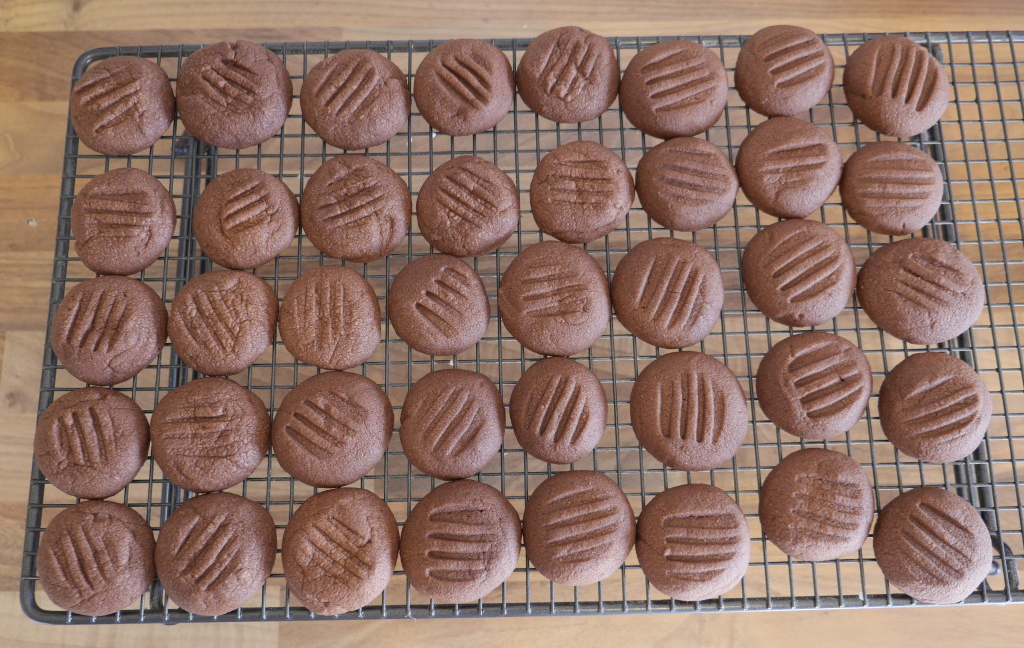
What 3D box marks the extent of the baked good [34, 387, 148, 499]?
[{"bbox_3d":[-0.178,0.050,0.376,0.048,0.015,0.048,-1,77,0],"label":"baked good"}]

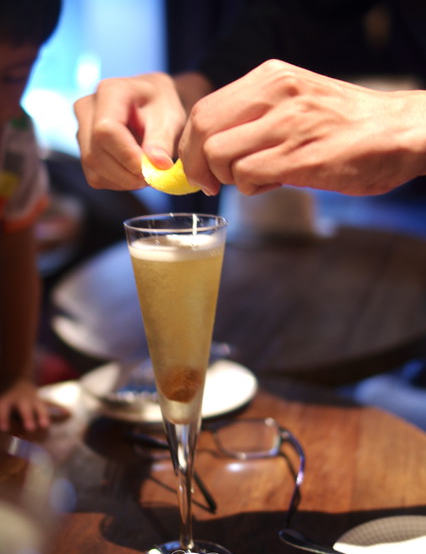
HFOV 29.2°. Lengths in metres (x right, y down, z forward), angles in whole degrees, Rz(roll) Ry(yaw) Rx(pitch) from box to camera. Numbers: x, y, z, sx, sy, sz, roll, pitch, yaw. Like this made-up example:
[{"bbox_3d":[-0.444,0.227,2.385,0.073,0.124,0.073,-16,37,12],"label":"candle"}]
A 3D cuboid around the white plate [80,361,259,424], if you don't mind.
[{"bbox_3d":[-0.043,0.117,0.803,0.173,0.020,0.173,-1,12,0],"label":"white plate"}]

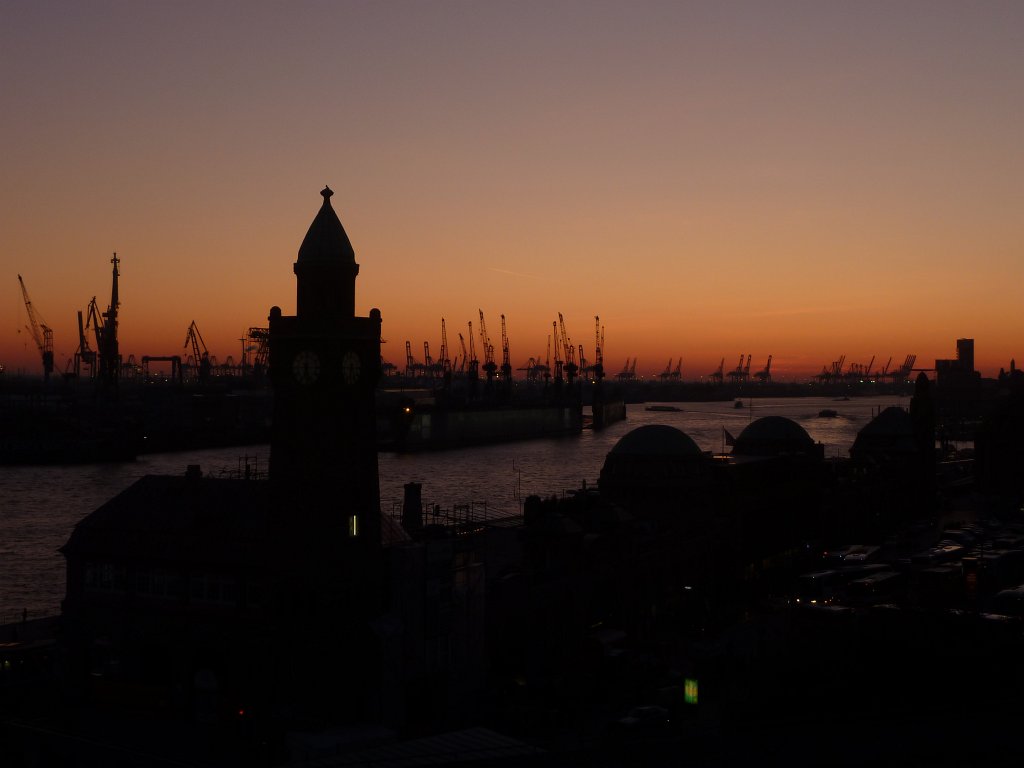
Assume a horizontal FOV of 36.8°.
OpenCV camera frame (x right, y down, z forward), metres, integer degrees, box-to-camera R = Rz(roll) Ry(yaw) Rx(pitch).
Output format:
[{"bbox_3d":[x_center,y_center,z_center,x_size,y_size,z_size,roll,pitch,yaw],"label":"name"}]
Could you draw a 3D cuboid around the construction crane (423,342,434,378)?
[{"bbox_3d":[-102.000,-24.000,1900.000,20.000,55.000,16.000,0,0,-26],"label":"construction crane"}]

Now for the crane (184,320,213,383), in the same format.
[{"bbox_3d":[-193.620,-20.070,950.000,17.290,38.290,10.000,0,0,-6],"label":"crane"}]

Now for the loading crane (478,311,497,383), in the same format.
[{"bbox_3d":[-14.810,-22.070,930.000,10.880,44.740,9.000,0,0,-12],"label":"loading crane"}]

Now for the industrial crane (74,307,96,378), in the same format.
[{"bbox_3d":[-333.510,-31.600,1200.000,18.720,57.730,15.000,0,0,-6],"label":"industrial crane"}]

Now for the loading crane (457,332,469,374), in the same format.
[{"bbox_3d":[-35.400,-21.100,1100.000,8.580,31.470,7.000,0,0,-6],"label":"loading crane"}]

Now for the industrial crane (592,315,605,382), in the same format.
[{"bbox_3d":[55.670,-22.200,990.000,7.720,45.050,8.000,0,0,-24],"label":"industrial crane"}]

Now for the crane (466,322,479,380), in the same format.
[{"bbox_3d":[-22.100,-14.800,860.000,7.500,40.000,10.000,0,0,37],"label":"crane"}]

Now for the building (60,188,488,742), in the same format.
[{"bbox_3d":[-19.800,5.800,132.700,28.000,42.200,24.000,0,0,27],"label":"building"}]

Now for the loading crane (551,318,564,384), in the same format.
[{"bbox_3d":[27.510,-19.040,930.000,8.460,38.690,8.000,0,0,-18],"label":"loading crane"}]

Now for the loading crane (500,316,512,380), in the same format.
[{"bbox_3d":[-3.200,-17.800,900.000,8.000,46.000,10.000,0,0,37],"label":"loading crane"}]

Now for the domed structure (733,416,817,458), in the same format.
[{"bbox_3d":[38.800,7.900,226.000,12.600,6.600,12.600,0,0,27],"label":"domed structure"}]

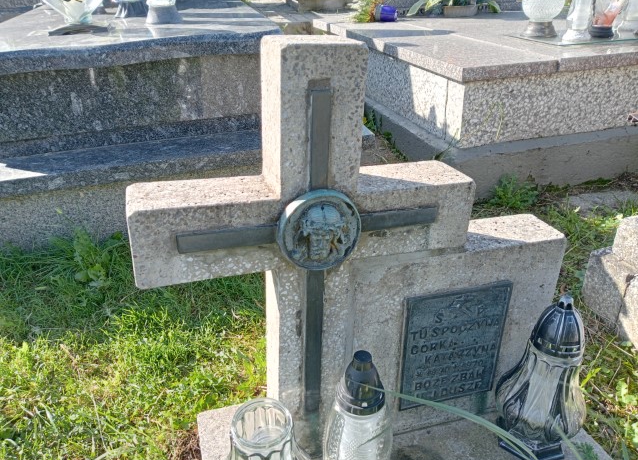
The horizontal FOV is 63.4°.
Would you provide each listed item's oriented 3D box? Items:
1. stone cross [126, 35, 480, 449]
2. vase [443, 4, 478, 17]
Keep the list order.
[{"bbox_3d":[-0.021,0.062,0.873,0.539,0.719,0.140,-6,25,-17],"label":"stone cross"},{"bbox_3d":[0.863,-1.335,3.150,0.205,0.075,0.180,-13,30,-22],"label":"vase"}]

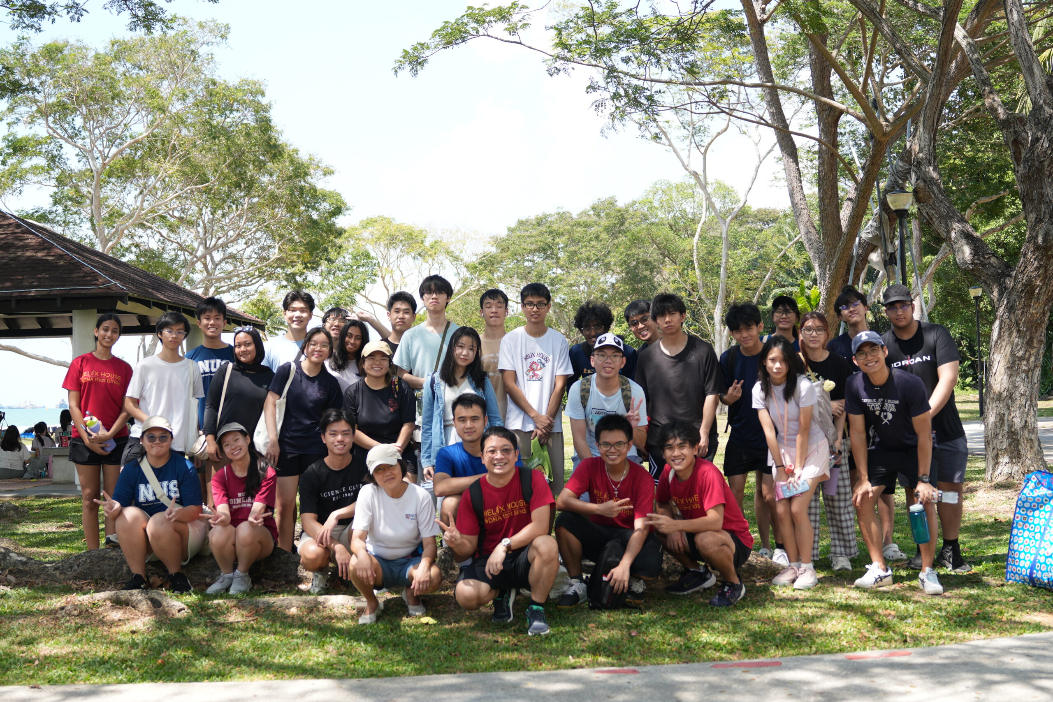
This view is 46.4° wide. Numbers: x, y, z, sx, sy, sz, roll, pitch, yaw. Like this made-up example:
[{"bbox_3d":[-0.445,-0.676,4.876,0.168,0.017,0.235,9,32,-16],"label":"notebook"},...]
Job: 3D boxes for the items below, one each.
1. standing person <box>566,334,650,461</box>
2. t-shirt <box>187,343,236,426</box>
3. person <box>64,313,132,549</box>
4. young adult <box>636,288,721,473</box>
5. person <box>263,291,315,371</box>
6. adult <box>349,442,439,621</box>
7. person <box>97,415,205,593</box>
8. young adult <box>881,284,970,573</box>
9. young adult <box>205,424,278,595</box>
[{"bbox_3d":[0.457,0.625,6.923,0.500,1.460,0.520,-2,-2,9],"label":"standing person"},{"bbox_3d":[-2.088,0.303,8.237,0.500,0.700,0.270,-1,-2,-14],"label":"t-shirt"},{"bbox_3d":[-2.916,0.554,8.350,0.460,1.615,0.380,-1,-2,-9],"label":"person"},{"bbox_3d":[0.936,0.513,7.418,0.530,1.730,0.320,-2,-2,15],"label":"young adult"},{"bbox_3d":[-1.529,0.491,8.168,0.490,1.780,0.320,-1,-2,-16],"label":"person"},{"bbox_3d":[-0.685,0.934,6.450,0.500,0.885,0.660,-1,-2,-5],"label":"adult"},{"bbox_3d":[-2.104,0.847,6.882,0.580,0.970,0.680,-1,-2,-14],"label":"person"},{"bbox_3d":[2.439,0.467,7.500,0.560,1.740,0.440,-2,-2,14],"label":"young adult"},{"bbox_3d":[-1.718,0.924,7.380,0.450,0.985,0.680,-1,-2,2],"label":"young adult"}]

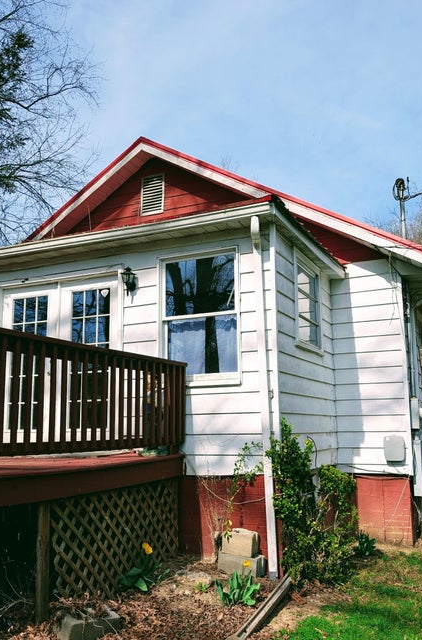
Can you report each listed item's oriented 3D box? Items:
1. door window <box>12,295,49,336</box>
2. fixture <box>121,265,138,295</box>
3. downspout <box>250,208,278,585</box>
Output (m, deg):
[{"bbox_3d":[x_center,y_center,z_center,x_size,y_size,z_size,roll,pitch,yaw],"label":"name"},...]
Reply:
[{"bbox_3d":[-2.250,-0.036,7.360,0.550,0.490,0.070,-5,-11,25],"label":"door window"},{"bbox_3d":[-0.935,-0.428,6.693,0.160,0.330,0.200,-5,-11,25],"label":"fixture"},{"bbox_3d":[0.504,0.682,5.790,0.120,3.480,0.250,-5,-11,25],"label":"downspout"}]

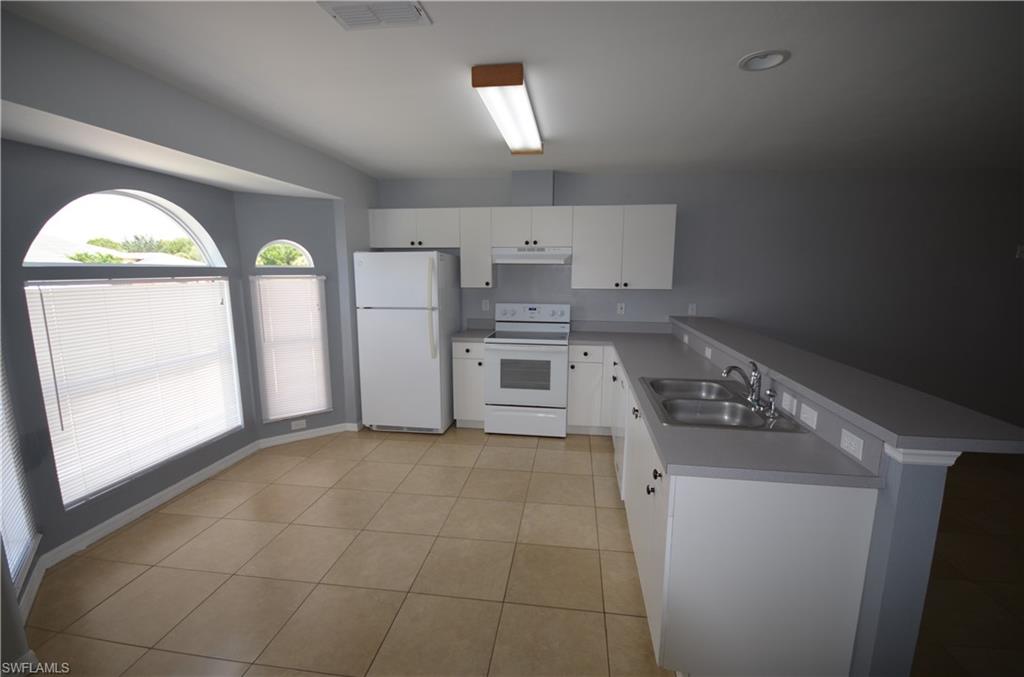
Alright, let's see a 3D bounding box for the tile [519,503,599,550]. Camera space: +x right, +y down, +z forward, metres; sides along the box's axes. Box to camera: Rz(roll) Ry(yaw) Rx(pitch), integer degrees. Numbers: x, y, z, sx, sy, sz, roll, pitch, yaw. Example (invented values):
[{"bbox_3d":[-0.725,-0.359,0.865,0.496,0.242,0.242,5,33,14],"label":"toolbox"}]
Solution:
[{"bbox_3d":[0.286,1.129,2.569,0.458,0.010,0.445,1,9,8],"label":"tile"}]

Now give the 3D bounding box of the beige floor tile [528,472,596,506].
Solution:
[{"bbox_3d":[0.349,1.061,2.994,0.458,0.010,0.445,1,9,8],"label":"beige floor tile"}]

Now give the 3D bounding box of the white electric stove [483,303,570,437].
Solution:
[{"bbox_3d":[0.163,0.280,4.136,0.763,1.180,0.645,1,9,8],"label":"white electric stove"}]

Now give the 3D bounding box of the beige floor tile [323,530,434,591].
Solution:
[{"bbox_3d":[-0.693,1.190,2.298,0.462,0.010,0.445,1,9,8],"label":"beige floor tile"}]

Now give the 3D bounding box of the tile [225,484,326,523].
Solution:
[{"bbox_3d":[-1.535,1.095,2.830,0.457,0.010,0.437,1,9,8],"label":"tile"}]

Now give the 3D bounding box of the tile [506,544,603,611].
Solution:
[{"bbox_3d":[0.225,1.207,2.170,0.462,0.010,0.445,1,9,8],"label":"tile"}]

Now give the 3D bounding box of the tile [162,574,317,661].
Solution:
[{"bbox_3d":[-1.210,1.240,1.919,0.458,0.010,0.445,1,9,8],"label":"tile"}]

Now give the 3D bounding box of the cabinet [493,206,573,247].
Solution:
[{"bbox_3d":[0.201,-1.058,4.095,0.757,0.361,0.310,1,9,8],"label":"cabinet"}]

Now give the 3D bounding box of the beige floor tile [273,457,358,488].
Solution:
[{"bbox_3d":[-1.475,1.030,3.262,0.458,0.010,0.445,1,9,8],"label":"beige floor tile"}]

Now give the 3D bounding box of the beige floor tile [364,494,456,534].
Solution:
[{"bbox_3d":[-0.621,1.119,2.729,0.457,0.010,0.457,1,8,8],"label":"beige floor tile"}]

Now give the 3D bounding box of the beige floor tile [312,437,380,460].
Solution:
[{"bbox_3d":[-1.407,0.960,3.680,0.457,0.010,0.437,1,9,8],"label":"beige floor tile"}]

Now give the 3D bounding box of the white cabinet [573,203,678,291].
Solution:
[{"bbox_3d":[1.063,-0.876,4.148,0.934,0.775,0.328,1,8,9],"label":"white cabinet"}]

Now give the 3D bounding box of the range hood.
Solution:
[{"bbox_3d":[0.197,-0.794,4.086,0.757,0.158,0.400,1,9,8],"label":"range hood"}]

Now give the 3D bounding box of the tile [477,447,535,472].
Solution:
[{"bbox_3d":[-0.041,1.006,3.563,0.457,0.010,0.457,1,8,8],"label":"tile"}]

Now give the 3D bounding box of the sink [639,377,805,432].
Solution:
[{"bbox_3d":[0.927,0.377,2.045,0.517,0.186,0.834,1,8,9],"label":"sink"}]

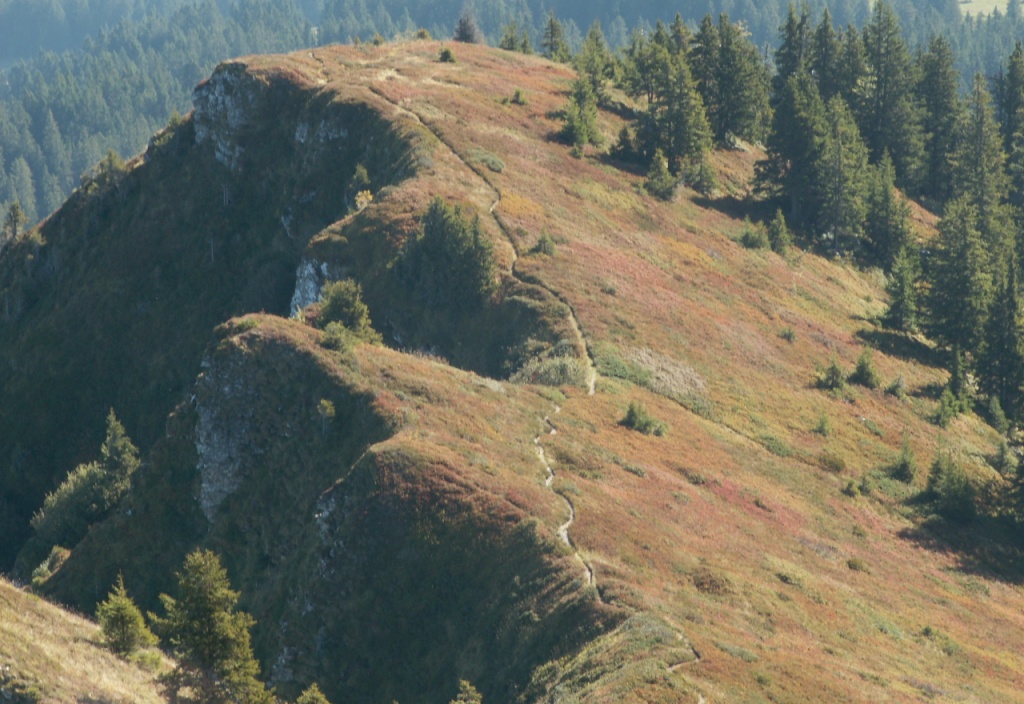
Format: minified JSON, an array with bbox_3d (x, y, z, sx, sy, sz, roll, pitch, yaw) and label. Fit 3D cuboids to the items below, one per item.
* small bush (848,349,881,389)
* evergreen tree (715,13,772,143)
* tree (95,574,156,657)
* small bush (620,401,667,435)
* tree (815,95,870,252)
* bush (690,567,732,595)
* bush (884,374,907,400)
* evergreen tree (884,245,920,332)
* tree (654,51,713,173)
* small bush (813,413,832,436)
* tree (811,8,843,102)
[{"bbox_3d":[28.661,1.342,368.000,2.602,3.053,2.472,0,13,0],"label":"small bush"},{"bbox_3d":[20.560,-24.650,402.000,5.150,11.260,5.150,0,12,0],"label":"evergreen tree"},{"bbox_3d":[-18.313,12.470,215.000,2.850,4.033,2.708,0,13,0],"label":"tree"},{"bbox_3d":[9.356,4.731,322.000,3.273,2.326,2.618,0,13,0],"label":"small bush"},{"bbox_3d":[30.300,-16.370,415.000,5.130,14.050,4.880,0,10,0],"label":"tree"},{"bbox_3d":[12.340,14.140,280.000,2.600,1.430,2.340,0,10,0],"label":"bush"},{"bbox_3d":[30.670,2.760,362.000,1.760,1.860,1.670,0,10,0],"label":"bush"},{"bbox_3d":[33.476,-5.444,388.000,3.086,7.675,2.932,0,13,0],"label":"evergreen tree"},{"bbox_3d":[17.050,-23.910,450.000,5.770,12.150,5.480,0,10,0],"label":"tree"},{"bbox_3d":[23.668,5.526,345.000,1.525,1.710,1.448,0,13,0],"label":"small bush"},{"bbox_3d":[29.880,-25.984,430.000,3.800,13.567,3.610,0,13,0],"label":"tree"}]

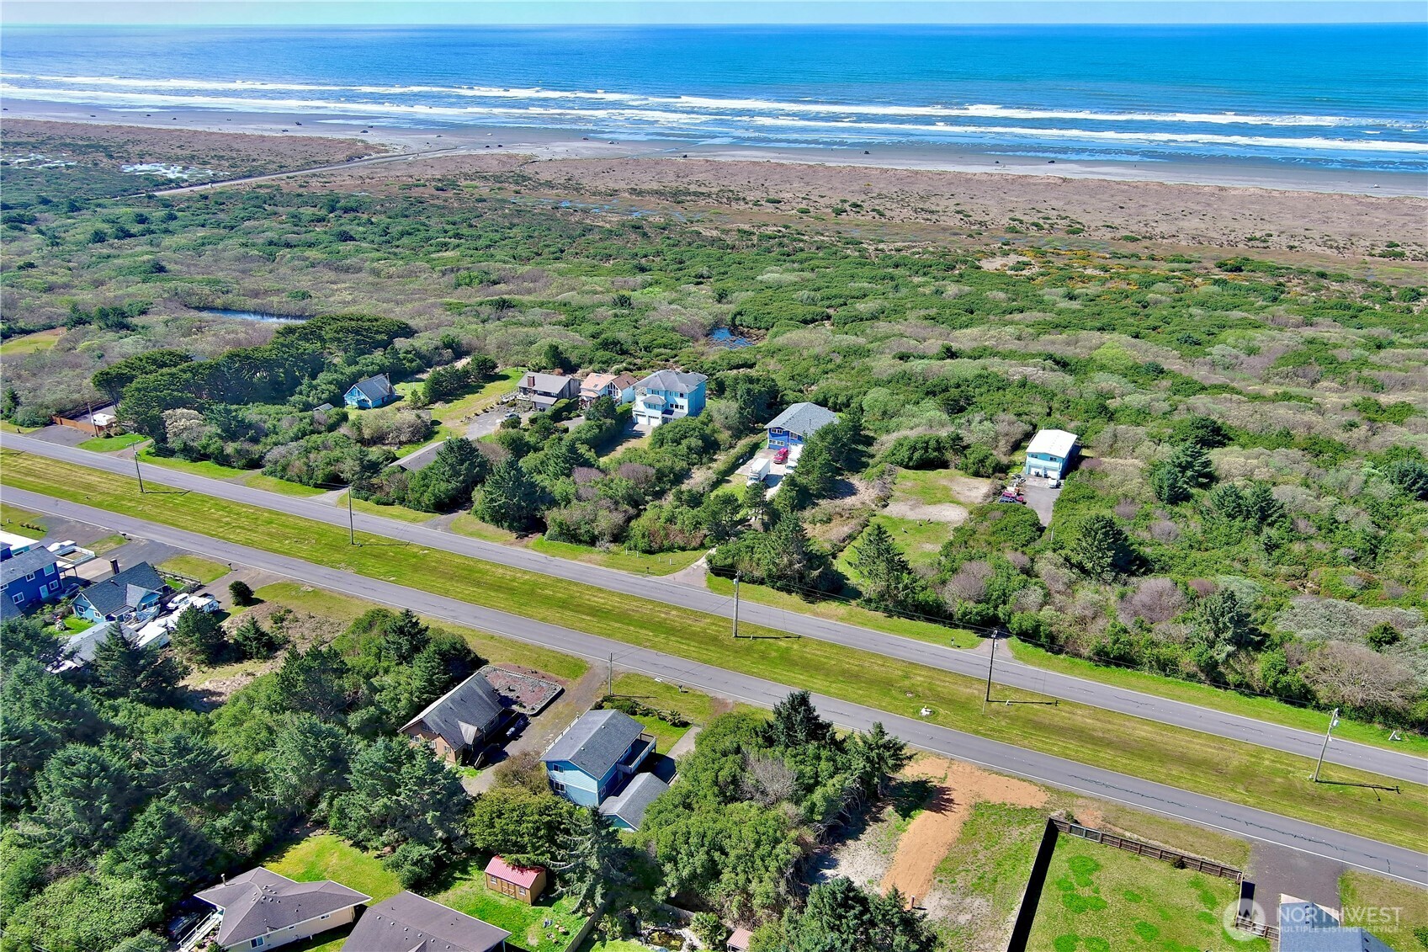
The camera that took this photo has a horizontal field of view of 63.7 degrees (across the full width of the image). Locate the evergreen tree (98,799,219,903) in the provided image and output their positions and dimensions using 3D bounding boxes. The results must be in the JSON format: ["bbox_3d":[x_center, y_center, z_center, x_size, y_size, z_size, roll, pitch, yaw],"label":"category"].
[{"bbox_3d":[-62.740,42.343,131.221,11.500,12.300,11.500,0,22,0],"label":"evergreen tree"}]

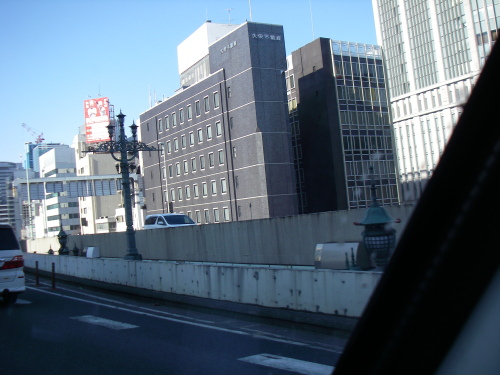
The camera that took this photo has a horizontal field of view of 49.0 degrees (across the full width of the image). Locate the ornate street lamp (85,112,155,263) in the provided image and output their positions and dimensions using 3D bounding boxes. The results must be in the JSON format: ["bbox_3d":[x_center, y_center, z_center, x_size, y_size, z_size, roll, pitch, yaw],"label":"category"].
[{"bbox_3d":[-3.048,-0.037,13.600,1.950,3.800,0.550,-5,-3,-33],"label":"ornate street lamp"}]

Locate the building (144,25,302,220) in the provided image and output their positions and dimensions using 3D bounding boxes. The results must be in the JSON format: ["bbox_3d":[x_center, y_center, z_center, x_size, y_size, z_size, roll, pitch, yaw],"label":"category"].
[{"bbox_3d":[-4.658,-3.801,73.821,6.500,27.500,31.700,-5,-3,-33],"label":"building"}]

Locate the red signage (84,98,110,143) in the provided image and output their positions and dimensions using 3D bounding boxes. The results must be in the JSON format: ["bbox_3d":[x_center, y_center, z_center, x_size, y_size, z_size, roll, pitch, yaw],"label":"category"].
[{"bbox_3d":[-37.397,-16.423,135.247,6.300,10.500,0.600,-6,-2,8],"label":"red signage"}]

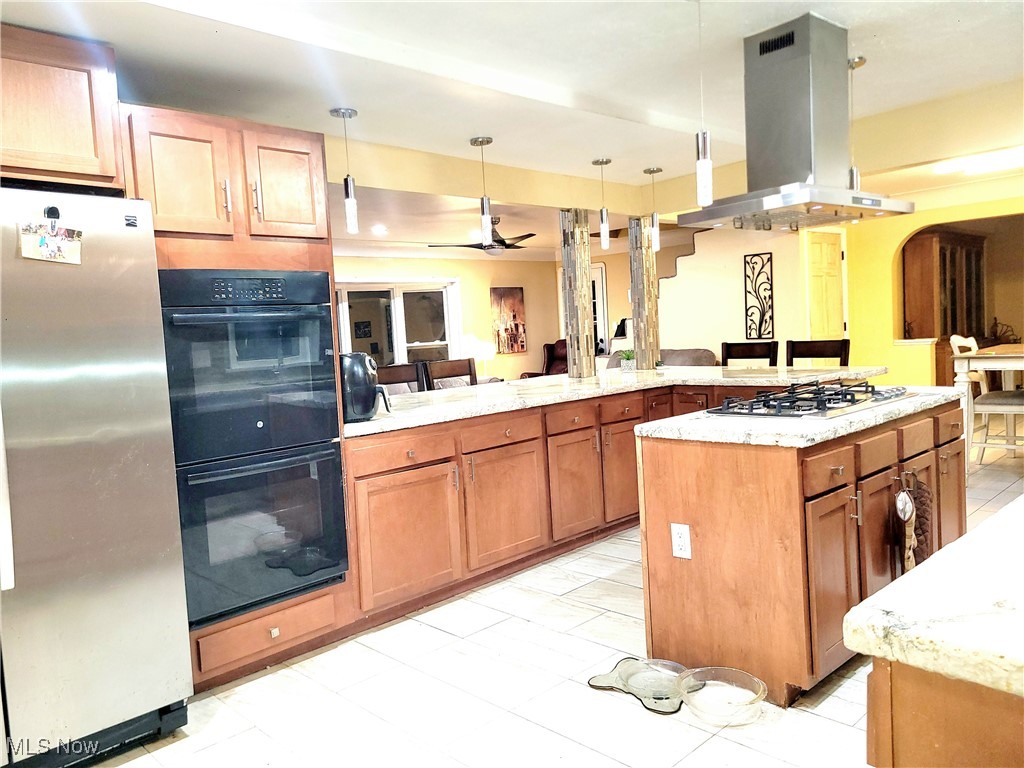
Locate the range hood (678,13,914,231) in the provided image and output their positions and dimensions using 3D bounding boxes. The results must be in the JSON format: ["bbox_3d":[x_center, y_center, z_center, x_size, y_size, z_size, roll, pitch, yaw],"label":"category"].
[{"bbox_3d":[1.169,-1.067,3.197,0.830,0.760,0.610,-7,5,-42],"label":"range hood"}]

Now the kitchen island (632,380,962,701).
[{"bbox_3d":[1.260,0.540,3.171,1.533,0.899,0.664,-7,5,-42],"label":"kitchen island"}]

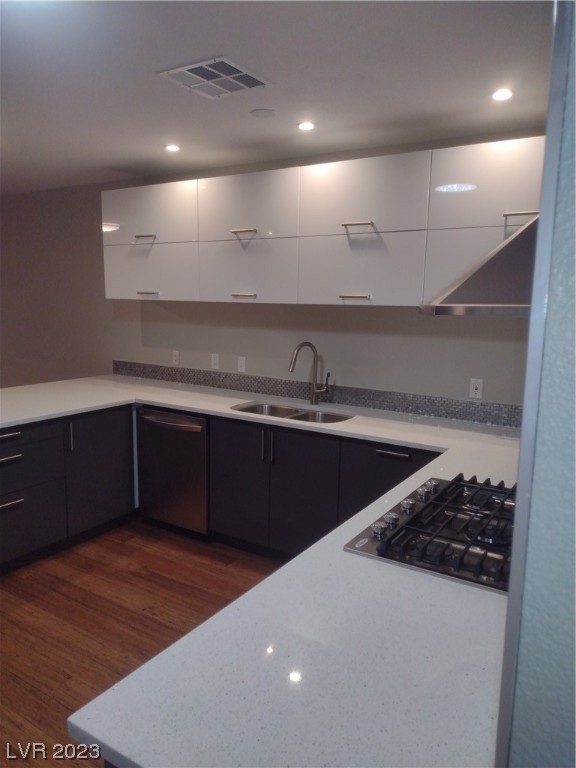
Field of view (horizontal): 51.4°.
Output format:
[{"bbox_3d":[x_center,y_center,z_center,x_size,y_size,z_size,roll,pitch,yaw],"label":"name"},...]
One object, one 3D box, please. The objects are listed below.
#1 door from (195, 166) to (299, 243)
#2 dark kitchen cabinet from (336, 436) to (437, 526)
[{"bbox_3d":[-0.255,-1.094,3.698,0.779,0.391,0.030,7,12,33],"label":"door"},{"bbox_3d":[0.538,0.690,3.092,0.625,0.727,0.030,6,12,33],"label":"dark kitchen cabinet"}]

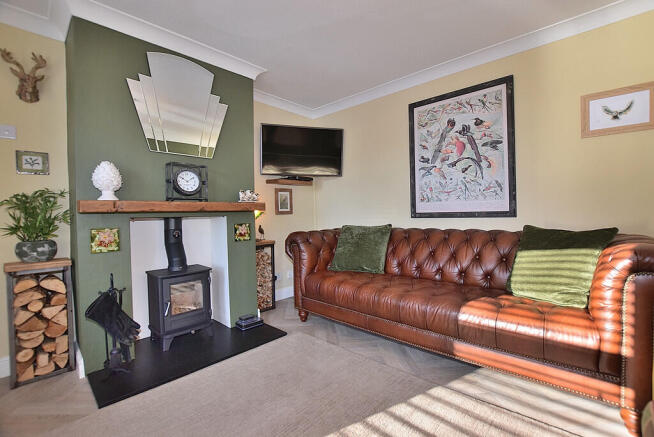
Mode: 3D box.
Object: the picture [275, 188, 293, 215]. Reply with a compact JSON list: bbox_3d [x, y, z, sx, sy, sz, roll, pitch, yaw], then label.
[{"bbox_3d":[-0.529,-0.211,3.439,0.020,0.322,0.275,2,4,44],"label":"picture"}]

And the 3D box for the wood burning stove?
[{"bbox_3d":[-1.215,0.508,2.275,0.318,1.016,0.413,2,4,44],"label":"wood burning stove"}]

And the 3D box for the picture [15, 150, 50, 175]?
[{"bbox_3d":[-2.013,-0.379,1.872,0.017,0.153,0.152,2,4,44],"label":"picture"}]

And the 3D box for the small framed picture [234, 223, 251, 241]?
[{"bbox_3d":[-0.786,0.133,2.566,0.014,0.165,0.160,2,4,44],"label":"small framed picture"}]

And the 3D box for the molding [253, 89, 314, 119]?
[{"bbox_3d":[-0.523,-1.382,3.347,0.089,0.086,1.059,2,4,44],"label":"molding"}]

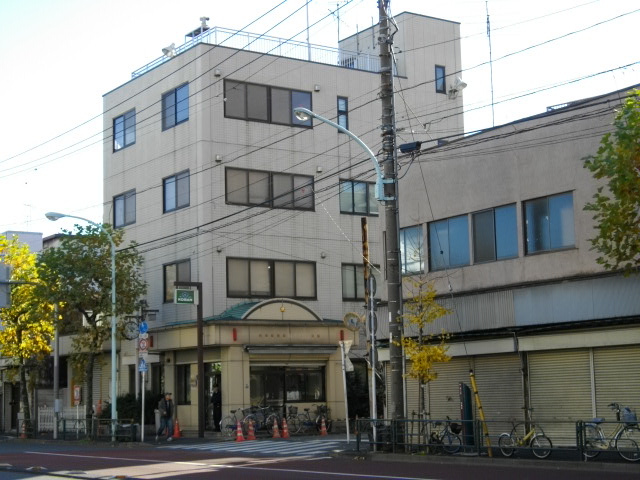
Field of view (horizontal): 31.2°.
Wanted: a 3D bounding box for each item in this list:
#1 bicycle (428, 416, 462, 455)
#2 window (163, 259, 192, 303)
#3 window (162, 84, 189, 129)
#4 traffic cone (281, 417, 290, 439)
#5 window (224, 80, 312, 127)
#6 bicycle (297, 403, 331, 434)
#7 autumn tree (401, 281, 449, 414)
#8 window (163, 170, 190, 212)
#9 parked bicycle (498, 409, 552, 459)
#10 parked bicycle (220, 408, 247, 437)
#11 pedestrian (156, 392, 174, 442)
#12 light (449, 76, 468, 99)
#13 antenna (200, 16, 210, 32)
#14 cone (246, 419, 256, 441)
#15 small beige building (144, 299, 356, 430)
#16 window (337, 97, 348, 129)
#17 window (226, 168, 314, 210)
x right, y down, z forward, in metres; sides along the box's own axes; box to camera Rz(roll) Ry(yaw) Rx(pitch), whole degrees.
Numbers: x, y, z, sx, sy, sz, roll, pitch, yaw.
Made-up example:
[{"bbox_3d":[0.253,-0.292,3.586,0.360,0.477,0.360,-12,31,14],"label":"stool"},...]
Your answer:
[{"bbox_3d":[3.042,4.749,27.900,0.500,0.920,1.420,2,-9,-25],"label":"bicycle"},{"bbox_3d":[-5.424,1.612,43.846,0.140,1.491,2.199,4,-10,-35],"label":"window"},{"bbox_3d":[-5.618,-5.194,44.816,0.140,1.491,2.199,4,-10,-35],"label":"window"},{"bbox_3d":[-1.155,6.289,38.447,0.360,0.700,0.360,-1,-8,0],"label":"traffic cone"},{"bbox_3d":[-2.037,-5.400,45.686,4.162,1.553,0.150,4,-10,-34],"label":"window"},{"bbox_3d":[-0.206,6.711,43.031,1.660,1.060,0.540,4,-10,-35],"label":"bicycle"},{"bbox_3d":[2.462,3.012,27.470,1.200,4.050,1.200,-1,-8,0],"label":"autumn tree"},{"bbox_3d":[-5.610,-1.889,45.260,0.150,1.450,2.240,4,-9,-34],"label":"window"},{"bbox_3d":[4.421,4.187,24.822,0.520,1.030,1.540,4,-10,-35],"label":"parked bicycle"},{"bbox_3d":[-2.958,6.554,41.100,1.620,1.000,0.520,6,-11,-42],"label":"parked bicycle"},{"bbox_3d":[-5.445,6.256,40.400,0.500,1.690,0.520,6,-11,-42],"label":"pedestrian"},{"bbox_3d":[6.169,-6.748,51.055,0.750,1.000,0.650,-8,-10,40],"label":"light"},{"bbox_3d":[-4.637,-8.704,46.300,0.400,0.620,0.400,4,-9,-34],"label":"antenna"},{"bbox_3d":[-2.336,6.540,39.500,0.340,0.720,0.340,4,-10,-34],"label":"cone"},{"bbox_3d":[-2.516,4.913,44.504,6.600,4.870,4.800,4,-9,-34],"label":"small beige building"},{"bbox_3d":[0.939,-5.212,47.802,0.540,1.490,0.150,4,-9,-34],"label":"window"},{"bbox_3d":[-1.944,-1.970,45.303,4.130,1.470,0.150,4,-9,-34],"label":"window"}]

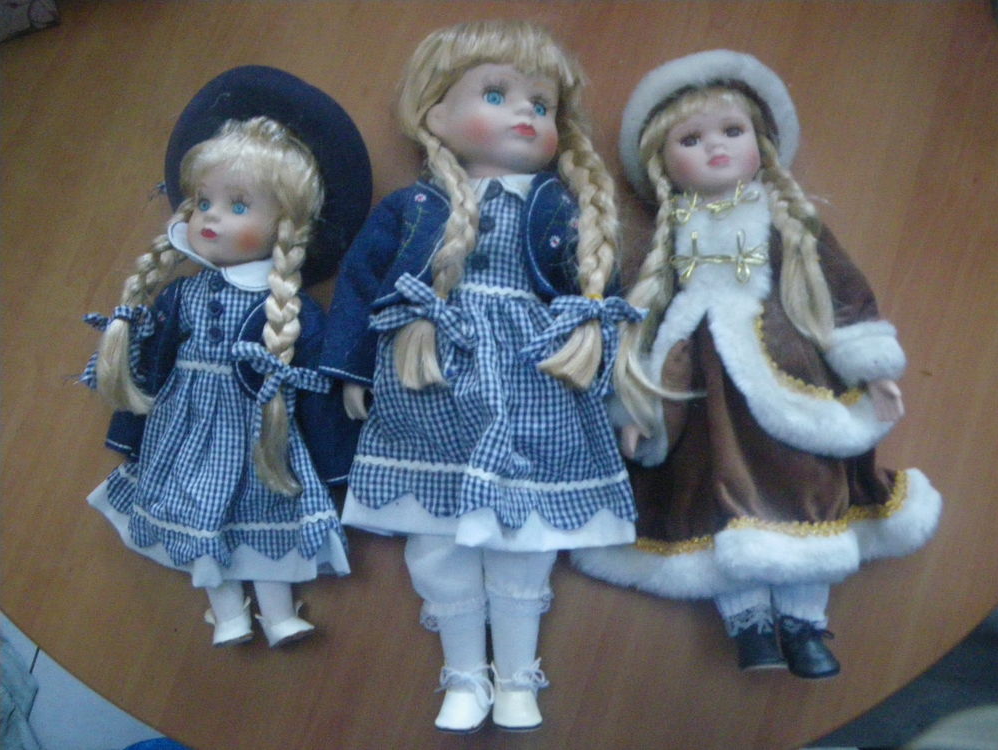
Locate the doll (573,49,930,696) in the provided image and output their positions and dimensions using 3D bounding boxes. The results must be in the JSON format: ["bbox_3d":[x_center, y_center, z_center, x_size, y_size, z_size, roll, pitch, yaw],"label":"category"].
[{"bbox_3d":[0.137,-0.021,0.457,0.206,0.095,0.368,-4,78,3],"label":"doll"}]

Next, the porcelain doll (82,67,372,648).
[{"bbox_3d":[-0.167,-0.024,0.481,0.177,0.090,0.358,-3,78,3],"label":"porcelain doll"}]

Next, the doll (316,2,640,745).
[{"bbox_3d":[-0.014,-0.019,0.465,0.188,0.100,0.420,-1,78,4],"label":"doll"}]

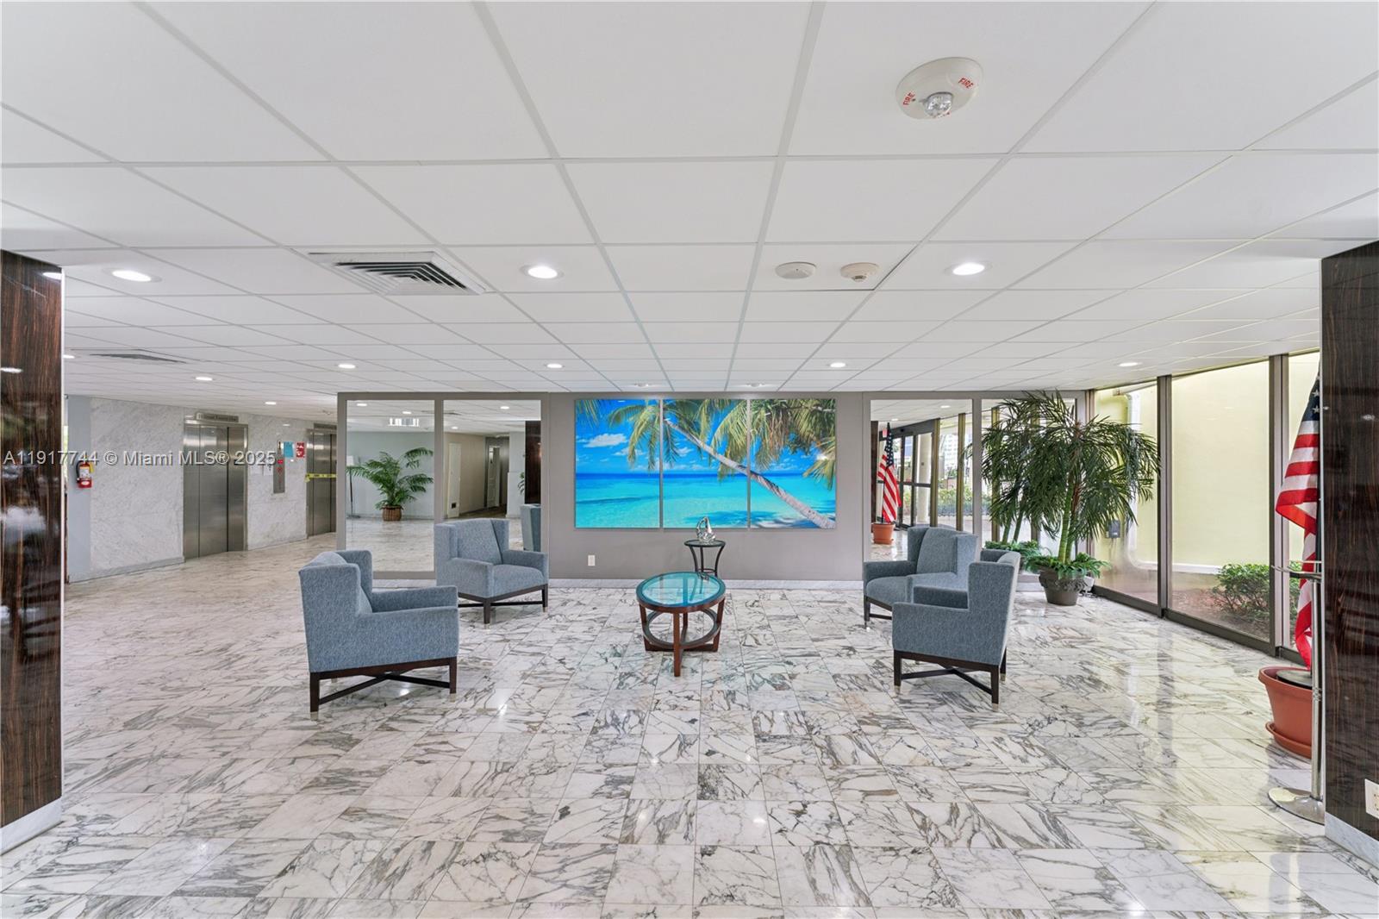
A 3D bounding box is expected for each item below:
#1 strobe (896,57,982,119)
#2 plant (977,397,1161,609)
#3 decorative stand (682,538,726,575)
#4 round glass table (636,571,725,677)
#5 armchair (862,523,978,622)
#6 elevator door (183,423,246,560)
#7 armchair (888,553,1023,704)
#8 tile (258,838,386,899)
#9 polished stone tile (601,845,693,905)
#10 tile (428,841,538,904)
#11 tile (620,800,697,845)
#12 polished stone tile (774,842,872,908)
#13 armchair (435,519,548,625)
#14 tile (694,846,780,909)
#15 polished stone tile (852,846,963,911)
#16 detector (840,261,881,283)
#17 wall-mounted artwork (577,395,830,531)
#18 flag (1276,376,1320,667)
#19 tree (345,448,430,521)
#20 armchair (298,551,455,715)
[{"bbox_3d":[0.544,-0.793,1.175,0.180,0.064,0.180,0,0,1],"label":"strobe"},{"bbox_3d":[4.040,0.430,5.800,1.450,2.250,1.250,0,0,0],"label":"plant"},{"bbox_3d":[0.190,1.245,6.030,0.470,0.630,0.470,0,0,0],"label":"decorative stand"},{"bbox_3d":[-0.065,1.302,4.359,0.710,0.505,1.120,0,0,1],"label":"round glass table"},{"bbox_3d":[2.038,1.095,4.752,0.730,0.930,0.680,0,0,-17],"label":"armchair"},{"bbox_3d":[-7.670,0.500,8.640,0.120,2.120,1.020,0,0,3],"label":"elevator door"},{"bbox_3d":[1.834,1.095,3.648,0.730,0.930,0.680,0,0,33],"label":"armchair"},{"bbox_3d":[-1.374,1.556,2.040,0.310,0.015,0.295,0,0,1],"label":"tile"},{"bbox_3d":[-0.134,1.554,2.009,0.310,0.015,0.295,0,0,1],"label":"polished stone tile"},{"bbox_3d":[-0.755,1.555,2.021,0.310,0.015,0.295,0,0,1],"label":"tile"},{"bbox_3d":[-0.127,1.568,2.314,0.315,0.015,0.289,0,0,1],"label":"tile"},{"bbox_3d":[0.491,1.568,2.019,0.312,0.015,0.295,0,0,1],"label":"polished stone tile"},{"bbox_3d":[-1.964,1.095,5.321,0.730,0.930,0.680,0,0,32],"label":"armchair"},{"bbox_3d":[0.177,1.568,2.022,0.316,0.015,0.293,0,0,1],"label":"tile"},{"bbox_3d":[0.791,1.553,1.991,0.310,0.015,0.295,0,0,1],"label":"polished stone tile"},{"bbox_3d":[0.736,-0.795,2.296,0.160,0.054,0.160,0,0,1],"label":"detector"},{"bbox_3d":[0.195,0.056,6.460,3.150,1.560,0.040,0,0,0],"label":"wall-mounted artwork"},{"bbox_3d":[3.620,0.290,3.090,0.440,1.830,0.320,0,0,0],"label":"flag"},{"bbox_3d":[-7.444,0.614,13.300,2.000,1.850,1.800,0,0,1],"label":"tree"},{"bbox_3d":[-2.018,1.094,3.628,0.820,0.920,0.680,0,0,-19],"label":"armchair"}]

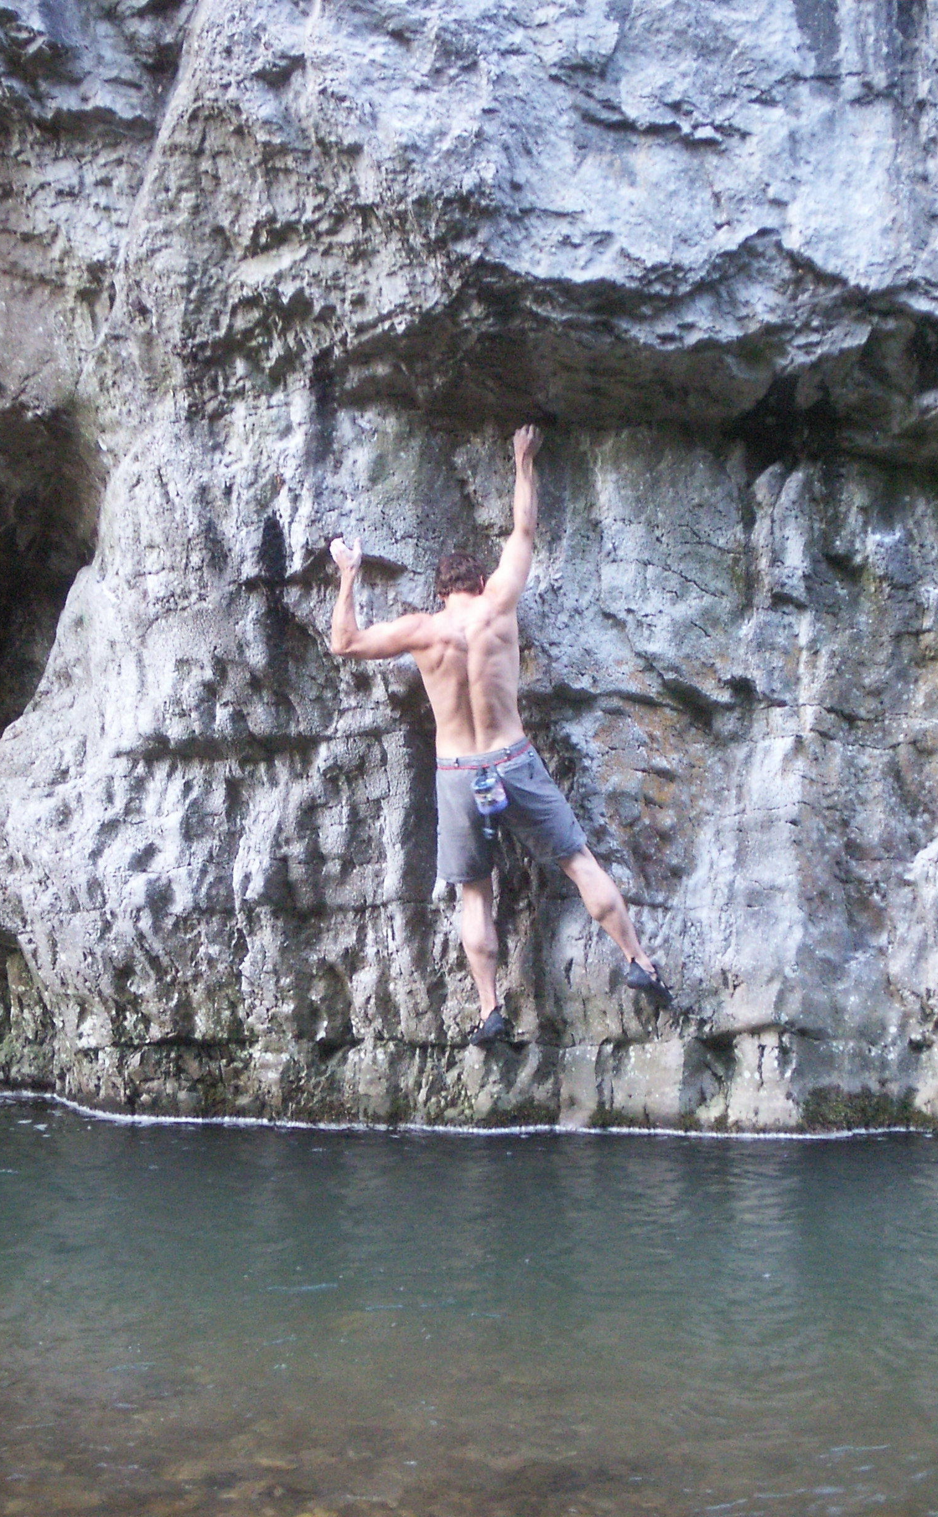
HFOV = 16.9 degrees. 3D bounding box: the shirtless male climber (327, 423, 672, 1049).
[{"bbox_3d":[0.108,-0.078,11.100,1.190,2.170,0.560,0,1,0],"label":"shirtless male climber"}]

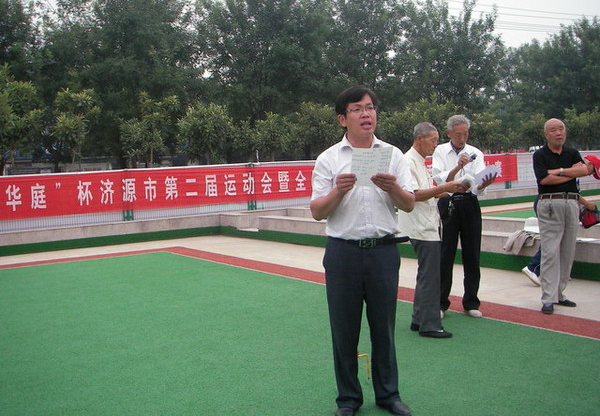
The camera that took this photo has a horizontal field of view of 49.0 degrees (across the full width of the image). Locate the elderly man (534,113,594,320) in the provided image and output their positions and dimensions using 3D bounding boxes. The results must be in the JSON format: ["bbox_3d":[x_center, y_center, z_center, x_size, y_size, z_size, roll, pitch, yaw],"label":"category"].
[{"bbox_3d":[2.218,0.065,5.577,0.520,1.626,0.400,-3,4,3],"label":"elderly man"}]

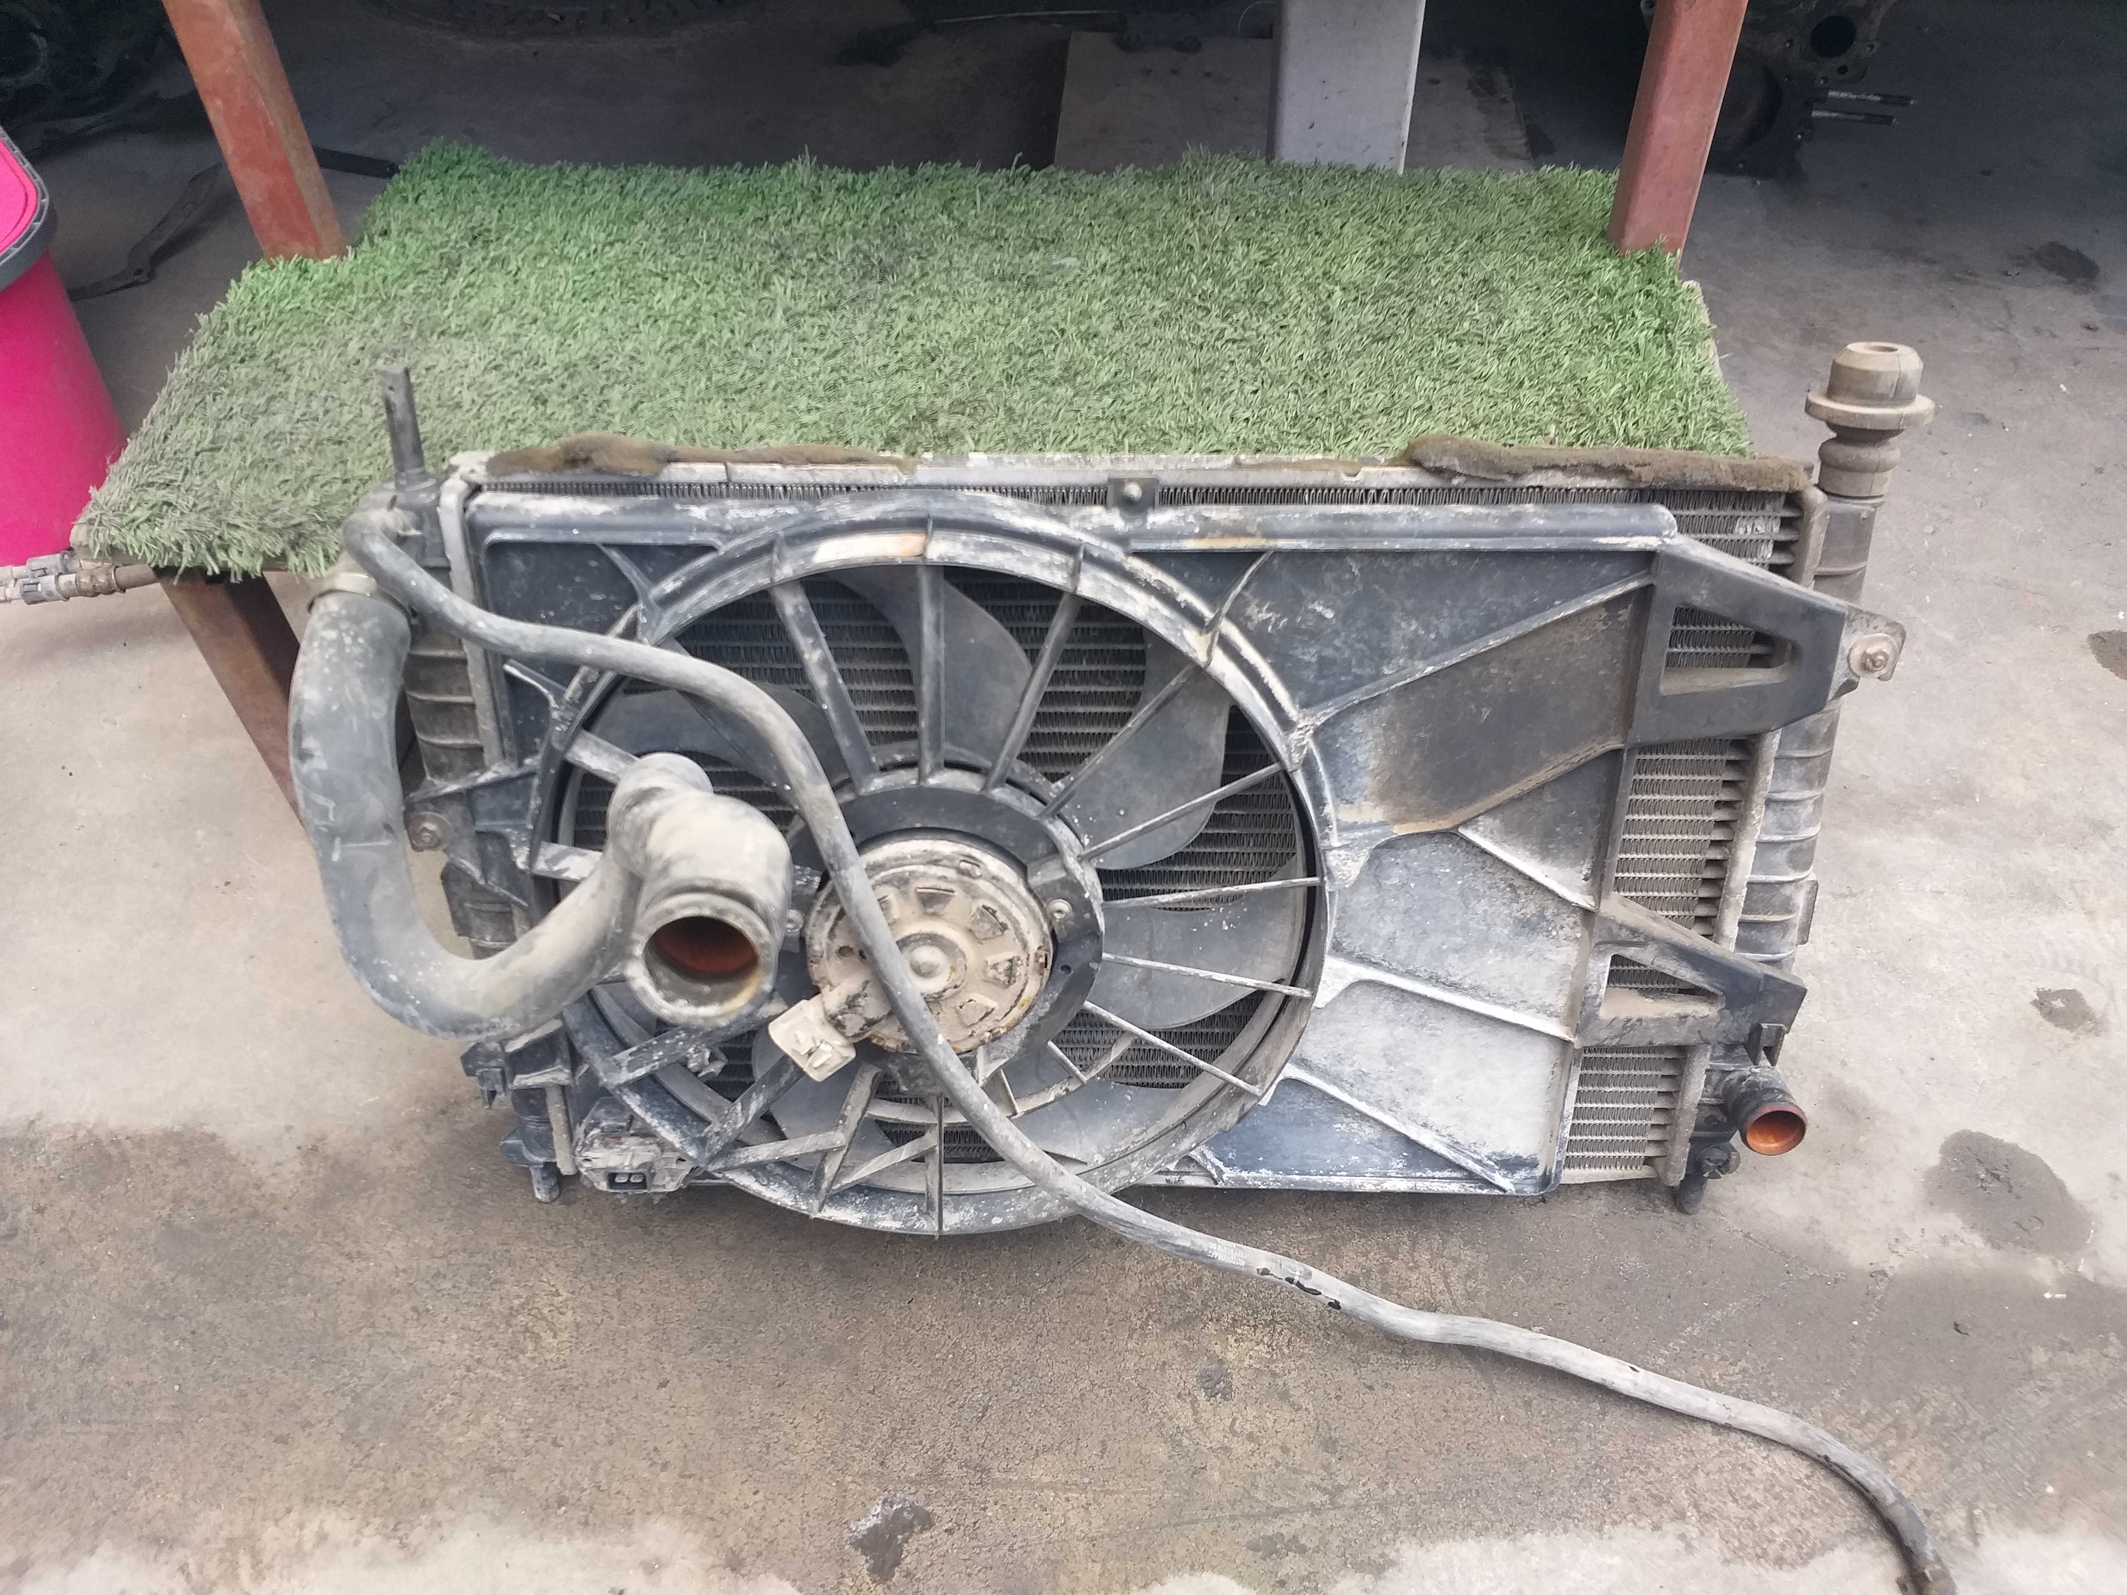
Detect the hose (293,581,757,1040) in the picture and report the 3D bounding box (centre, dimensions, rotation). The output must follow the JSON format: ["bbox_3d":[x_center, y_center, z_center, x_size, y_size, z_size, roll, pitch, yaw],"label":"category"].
[{"bbox_3d":[-0.208,0.012,0.620,0.220,0.175,0.215,1,25,-2],"label":"hose"}]

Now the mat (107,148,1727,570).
[{"bbox_3d":[-0.063,-0.268,0.950,0.850,0.035,0.460,1,43,3],"label":"mat"}]

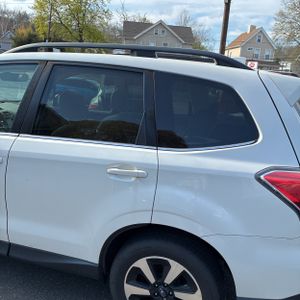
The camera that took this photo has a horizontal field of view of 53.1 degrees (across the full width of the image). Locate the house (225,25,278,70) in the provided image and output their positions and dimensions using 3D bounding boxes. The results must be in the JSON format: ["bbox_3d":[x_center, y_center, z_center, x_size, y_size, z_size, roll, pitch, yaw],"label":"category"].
[{"bbox_3d":[18.061,-17.404,55.083,6.400,8.300,10.000,3,16,1],"label":"house"}]

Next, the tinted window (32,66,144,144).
[{"bbox_3d":[-0.326,-0.264,1.701,0.710,0.430,0.050,8,-5,17],"label":"tinted window"}]

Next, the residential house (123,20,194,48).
[{"bbox_3d":[0.737,-19.051,56.523,12.200,8.900,9.300,0,16,-9],"label":"residential house"}]

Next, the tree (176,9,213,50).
[{"bbox_3d":[9.455,-21.982,62.231,7.200,12.300,7.000,3,16,0],"label":"tree"}]

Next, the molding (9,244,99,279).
[{"bbox_3d":[-0.609,0.694,1.917,0.660,0.128,0.070,8,17,17],"label":"molding"}]

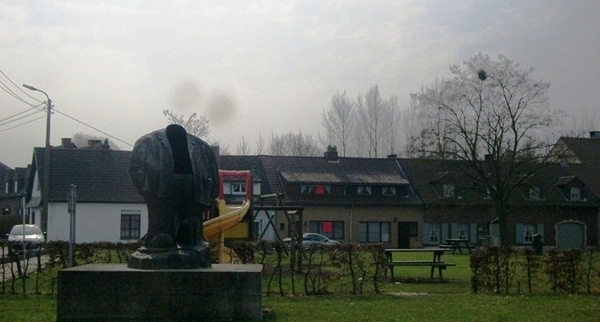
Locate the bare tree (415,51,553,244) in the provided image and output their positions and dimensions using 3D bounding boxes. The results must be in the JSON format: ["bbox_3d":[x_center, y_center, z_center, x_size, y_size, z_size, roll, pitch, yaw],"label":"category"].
[{"bbox_3d":[10.112,-0.411,47.500,8.000,11.100,7.600,0,-4,0],"label":"bare tree"}]

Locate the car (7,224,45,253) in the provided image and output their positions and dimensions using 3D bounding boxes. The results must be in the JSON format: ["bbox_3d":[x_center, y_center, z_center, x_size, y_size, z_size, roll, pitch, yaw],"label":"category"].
[{"bbox_3d":[-13.348,3.865,42.300,1.720,1.470,4.100,2,-4,-20],"label":"car"}]

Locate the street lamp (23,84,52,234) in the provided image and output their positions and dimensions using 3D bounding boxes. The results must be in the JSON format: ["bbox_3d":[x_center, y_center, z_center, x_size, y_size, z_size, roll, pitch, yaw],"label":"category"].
[{"bbox_3d":[-13.646,0.362,44.800,1.500,8.700,0.350,2,-4,-20],"label":"street lamp"}]

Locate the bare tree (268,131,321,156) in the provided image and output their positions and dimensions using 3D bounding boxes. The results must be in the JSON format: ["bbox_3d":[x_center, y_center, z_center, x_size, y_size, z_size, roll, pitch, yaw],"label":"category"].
[{"bbox_3d":[-0.666,2.968,105.000,7.500,13.300,7.500,0,-4,0],"label":"bare tree"}]

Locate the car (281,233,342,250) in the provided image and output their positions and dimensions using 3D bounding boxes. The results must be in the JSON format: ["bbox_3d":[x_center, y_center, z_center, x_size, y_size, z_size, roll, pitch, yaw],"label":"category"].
[{"bbox_3d":[0.914,6.229,66.000,4.350,1.420,1.750,1,-4,-10],"label":"car"}]

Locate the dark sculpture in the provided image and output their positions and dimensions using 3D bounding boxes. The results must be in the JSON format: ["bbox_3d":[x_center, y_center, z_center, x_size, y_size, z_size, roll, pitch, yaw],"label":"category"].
[{"bbox_3d":[-2.022,0.565,13.800,1.450,2.270,1.200,1,-4,-15],"label":"dark sculpture"}]

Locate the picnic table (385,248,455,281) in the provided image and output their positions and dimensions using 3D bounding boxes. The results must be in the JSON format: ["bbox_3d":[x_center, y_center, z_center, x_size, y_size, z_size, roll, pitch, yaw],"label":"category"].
[{"bbox_3d":[3.008,2.645,22.000,1.700,0.760,1.500,1,-4,-2],"label":"picnic table"}]

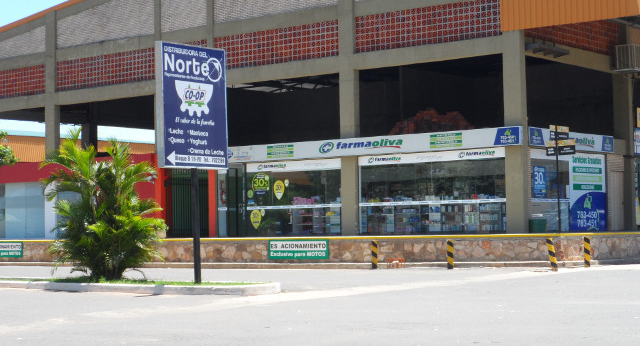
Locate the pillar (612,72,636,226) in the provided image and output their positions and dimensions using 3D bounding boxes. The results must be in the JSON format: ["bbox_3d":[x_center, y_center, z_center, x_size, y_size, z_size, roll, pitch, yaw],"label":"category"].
[{"bbox_3d":[10.730,-0.700,47.642,0.600,5.650,0.350,-3,-4,39],"label":"pillar"}]

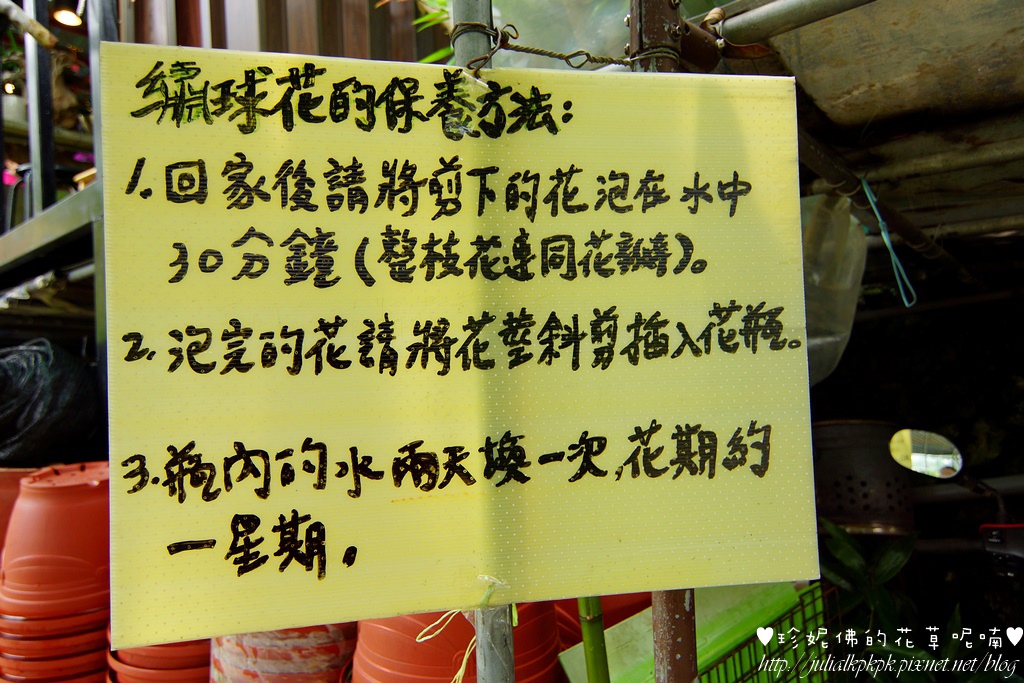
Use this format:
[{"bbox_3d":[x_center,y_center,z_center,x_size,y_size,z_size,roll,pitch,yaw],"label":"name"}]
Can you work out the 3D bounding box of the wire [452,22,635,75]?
[{"bbox_3d":[0.035,-0.296,0.702,0.188,0.053,0.043,-2,0,-12],"label":"wire"}]

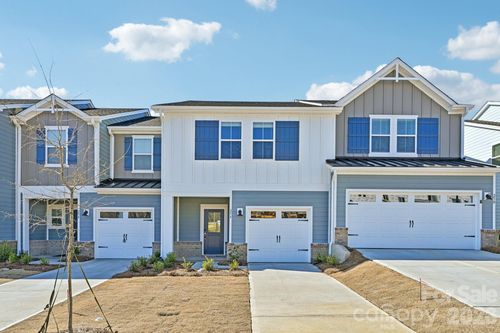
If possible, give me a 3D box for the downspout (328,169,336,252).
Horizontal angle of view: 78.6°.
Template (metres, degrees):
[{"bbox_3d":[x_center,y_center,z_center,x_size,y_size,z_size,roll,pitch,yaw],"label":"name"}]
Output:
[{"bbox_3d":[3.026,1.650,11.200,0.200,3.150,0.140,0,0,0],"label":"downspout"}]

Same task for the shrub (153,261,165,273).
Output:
[{"bbox_3d":[-3.116,3.405,10.400,0.420,0.420,0.420,0,0,0],"label":"shrub"}]

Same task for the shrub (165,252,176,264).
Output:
[{"bbox_3d":[-2.942,3.404,11.300,0.450,0.450,0.440,0,0,0],"label":"shrub"}]

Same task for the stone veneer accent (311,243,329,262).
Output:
[{"bbox_3d":[2.785,3.461,12.150,0.716,0.796,0.160,0,0,0],"label":"stone veneer accent"}]

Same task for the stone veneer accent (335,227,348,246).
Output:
[{"bbox_3d":[3.356,2.578,11.200,0.510,0.730,0.180,0,0,0],"label":"stone veneer accent"}]

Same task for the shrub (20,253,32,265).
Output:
[{"bbox_3d":[-8.270,3.404,11.300,0.450,0.450,0.440,0,0,0],"label":"shrub"}]

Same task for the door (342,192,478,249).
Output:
[{"bbox_3d":[6.236,2.047,11.630,5.071,2.260,0.120,0,0,0],"label":"door"}]

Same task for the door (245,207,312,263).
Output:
[{"bbox_3d":[1.159,2.684,12.000,2.580,2.200,0.140,0,0,0],"label":"door"}]

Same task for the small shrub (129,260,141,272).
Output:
[{"bbox_3d":[-3.933,3.405,10.400,0.420,0.420,0.420,0,0,0],"label":"small shrub"}]

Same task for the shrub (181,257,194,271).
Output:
[{"bbox_3d":[-2.169,3.367,10.600,0.480,0.480,0.460,0,0,0],"label":"shrub"}]

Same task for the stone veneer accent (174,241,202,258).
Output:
[{"bbox_3d":[-2.759,3.746,13.700,1.250,0.840,0.150,0,0,0],"label":"stone veneer accent"}]

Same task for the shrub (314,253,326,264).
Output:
[{"bbox_3d":[2.786,3.565,11.900,0.468,0.429,0.440,0,0,0],"label":"shrub"}]

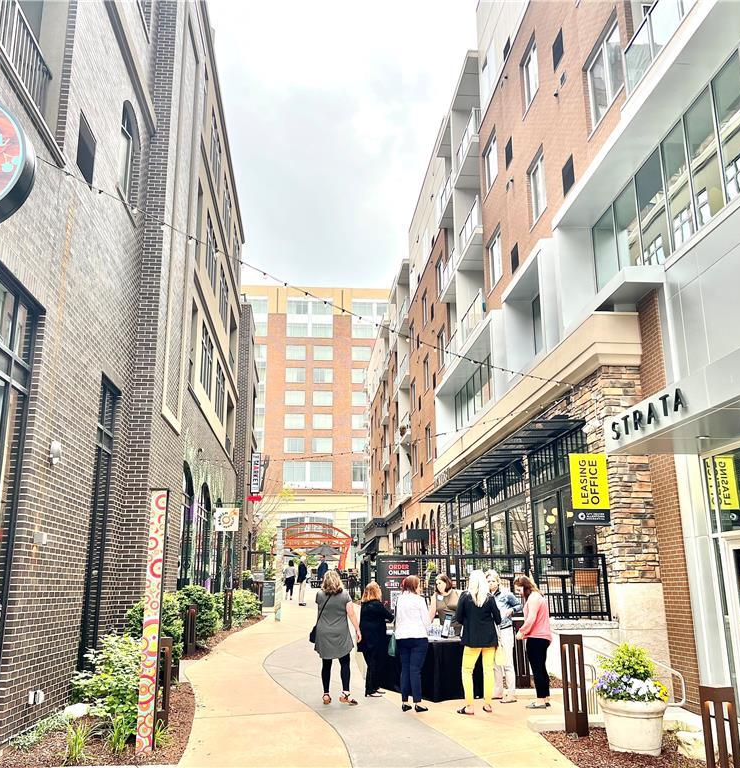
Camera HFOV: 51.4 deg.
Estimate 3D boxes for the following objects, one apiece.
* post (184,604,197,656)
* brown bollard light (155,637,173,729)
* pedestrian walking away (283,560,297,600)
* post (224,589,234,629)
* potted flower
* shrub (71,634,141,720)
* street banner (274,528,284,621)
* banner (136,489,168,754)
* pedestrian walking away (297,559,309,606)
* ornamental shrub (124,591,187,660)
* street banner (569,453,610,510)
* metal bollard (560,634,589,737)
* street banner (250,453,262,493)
[{"bbox_3d":[-3.597,4.967,15.454,0.180,0.980,0.180,1,-15,-5],"label":"post"},{"bbox_3d":[-2.296,3.304,8.523,0.155,0.941,0.155,1,-15,-5],"label":"brown bollard light"},{"bbox_3d":[-3.354,8.242,32.168,0.480,1.630,0.360,1,-15,-5],"label":"pedestrian walking away"},{"bbox_3d":[-3.384,5.390,18.413,0.160,0.908,0.160,-10,-18,34],"label":"post"},{"bbox_3d":[2.617,3.068,7.668,0.740,0.980,0.730,1,-15,-5],"label":"potted flower"},{"bbox_3d":[-2.968,3.346,8.796,0.800,0.880,0.820,1,-15,-5],"label":"shrub"},{"bbox_3d":[-2.462,5.114,20.750,0.160,2.423,0.140,1,-15,-5],"label":"street banner"},{"bbox_3d":[-2.131,2.279,7.564,0.152,2.469,0.135,1,-15,-5],"label":"banner"},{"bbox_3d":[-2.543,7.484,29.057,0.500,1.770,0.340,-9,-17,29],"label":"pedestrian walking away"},{"bbox_3d":[-3.123,3.654,11.196,0.920,1.180,0.930,1,-15,-5],"label":"ornamental shrub"},{"bbox_3d":[3.596,1.625,12.580,0.620,0.950,0.040,1,-15,-5],"label":"street banner"},{"bbox_3d":[2.024,2.971,7.618,0.153,0.933,0.153,8,-17,-30],"label":"metal bollard"},{"bbox_3d":[-4.913,3.870,33.219,0.400,1.799,0.170,1,-15,-5],"label":"street banner"}]

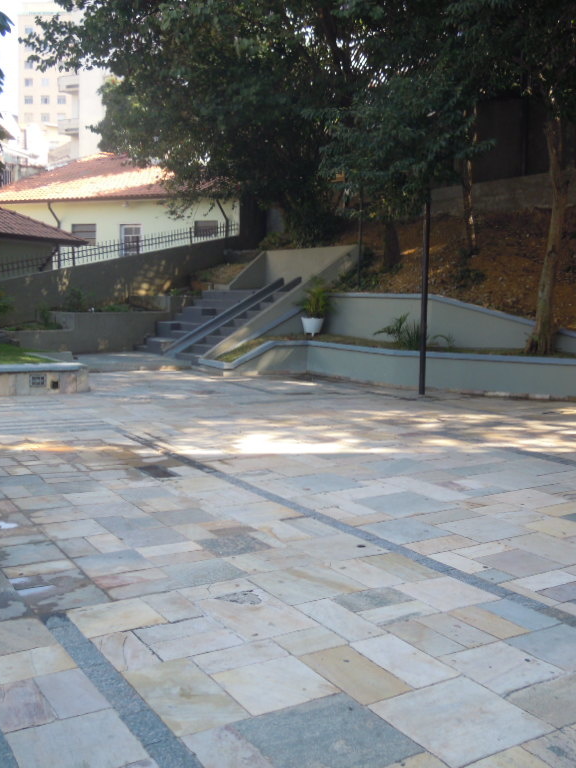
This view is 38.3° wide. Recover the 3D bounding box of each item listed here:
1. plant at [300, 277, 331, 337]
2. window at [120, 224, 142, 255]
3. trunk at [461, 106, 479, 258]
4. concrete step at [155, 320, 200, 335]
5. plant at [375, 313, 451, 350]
[{"bbox_3d":[0.605,-1.739,18.900,0.780,1.360,0.750,0,6,0],"label":"plant"},{"bbox_3d":[-5.593,-5.110,29.600,0.900,1.200,0.120,2,6,18],"label":"window"},{"bbox_3d":[3.944,-4.379,18.000,0.360,3.250,0.340,1,6,12],"label":"trunk"},{"bbox_3d":[-2.683,-1.412,21.084,0.330,0.250,2.700,-4,7,-30],"label":"concrete step"},{"bbox_3d":[2.330,-0.982,15.500,1.420,0.740,1.100,0,6,0],"label":"plant"}]

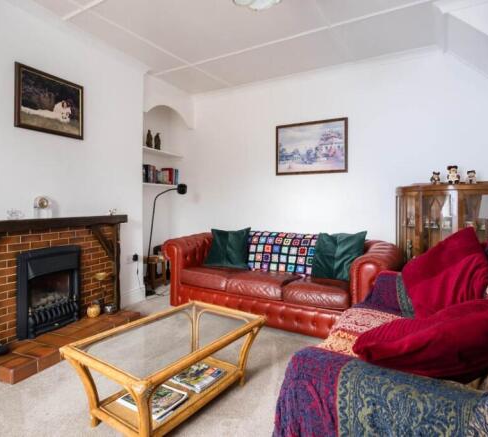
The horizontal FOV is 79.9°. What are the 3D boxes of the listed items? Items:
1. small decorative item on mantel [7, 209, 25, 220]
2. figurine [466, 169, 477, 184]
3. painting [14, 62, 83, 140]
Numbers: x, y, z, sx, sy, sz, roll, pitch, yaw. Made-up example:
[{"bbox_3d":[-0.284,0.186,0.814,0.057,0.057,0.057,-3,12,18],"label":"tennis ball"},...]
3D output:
[{"bbox_3d":[-1.629,-0.029,2.078,0.071,0.087,0.107,1,2,33],"label":"small decorative item on mantel"},{"bbox_3d":[1.887,-0.341,2.412,0.063,0.112,0.061,1,2,38],"label":"figurine"},{"bbox_3d":[-1.546,-0.927,2.375,0.031,0.477,0.530,1,2,27],"label":"painting"}]

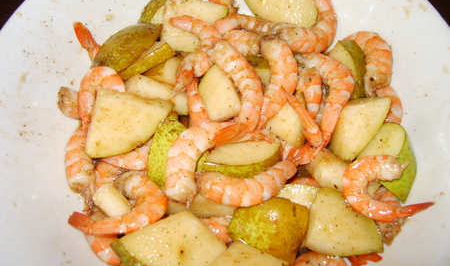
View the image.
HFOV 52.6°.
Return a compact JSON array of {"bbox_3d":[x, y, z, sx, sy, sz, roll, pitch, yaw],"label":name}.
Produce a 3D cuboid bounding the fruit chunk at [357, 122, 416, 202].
[{"bbox_3d":[0.098,0.018,0.276,0.032,0.023,0.044,16,66,8],"label":"fruit chunk"}]

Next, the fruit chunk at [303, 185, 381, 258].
[{"bbox_3d":[0.066,0.050,0.256,0.041,0.020,0.037,-6,65,-2],"label":"fruit chunk"}]

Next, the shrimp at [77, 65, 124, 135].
[{"bbox_3d":[-0.077,-0.021,0.286,0.032,0.017,0.044,3,65,1],"label":"shrimp"}]

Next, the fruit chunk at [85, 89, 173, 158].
[{"bbox_3d":[-0.058,-0.004,0.273,0.048,0.020,0.044,6,65,3],"label":"fruit chunk"}]

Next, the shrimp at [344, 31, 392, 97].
[{"bbox_3d":[0.096,-0.047,0.305,0.029,0.016,0.042,-5,65,-2],"label":"shrimp"}]

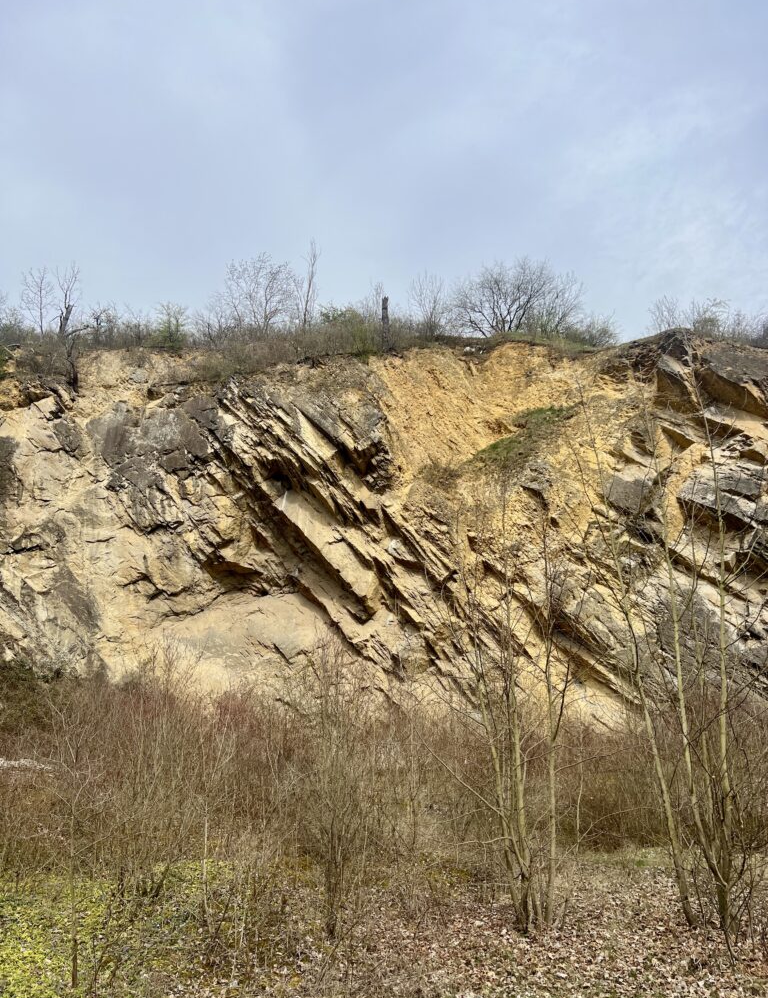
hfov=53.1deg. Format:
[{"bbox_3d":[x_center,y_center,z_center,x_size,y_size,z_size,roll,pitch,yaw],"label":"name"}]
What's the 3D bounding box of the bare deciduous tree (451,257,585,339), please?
[{"bbox_3d":[5.902,-8.864,34.000,5.924,3.953,4.739,0,-13,0],"label":"bare deciduous tree"}]

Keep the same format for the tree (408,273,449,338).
[{"bbox_3d":[1.996,-8.702,34.500,1.794,3.277,1.794,0,-13,0],"label":"tree"}]

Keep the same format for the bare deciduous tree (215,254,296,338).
[{"bbox_3d":[-5.764,-9.084,34.500,3.678,4.207,3.384,0,-13,0],"label":"bare deciduous tree"}]

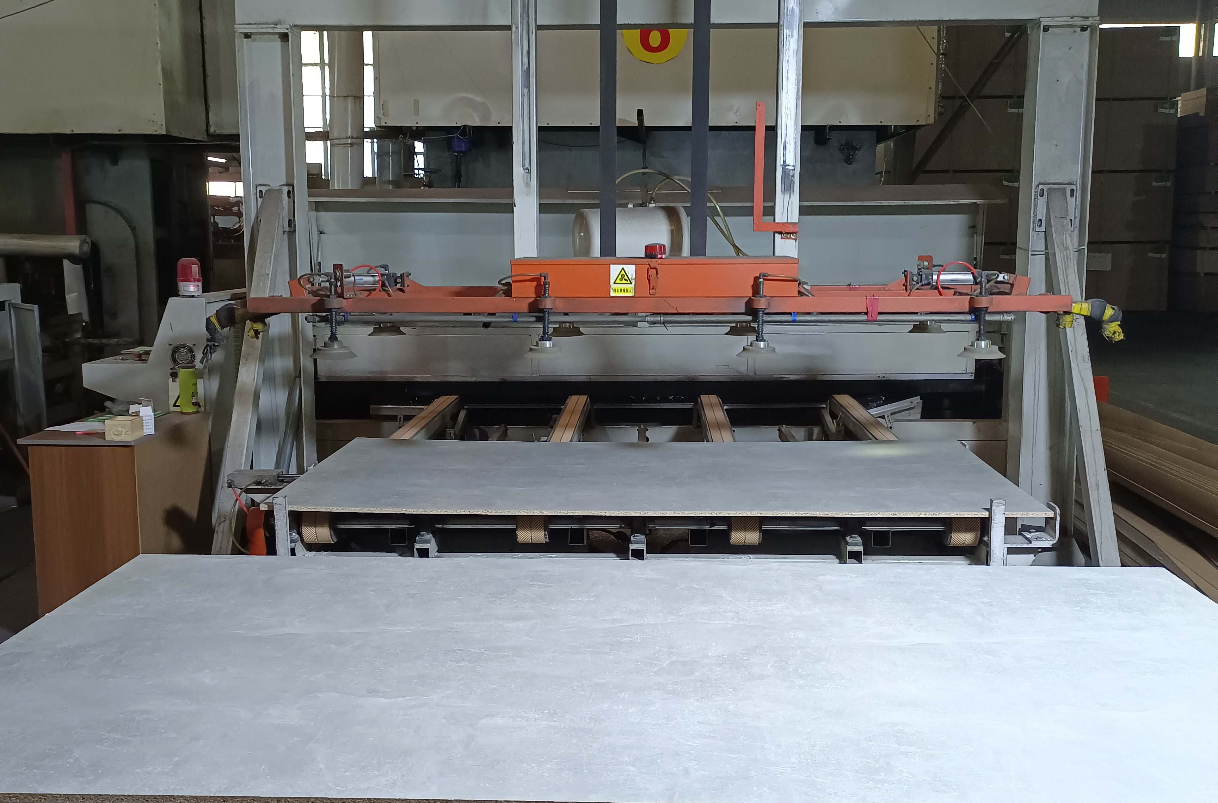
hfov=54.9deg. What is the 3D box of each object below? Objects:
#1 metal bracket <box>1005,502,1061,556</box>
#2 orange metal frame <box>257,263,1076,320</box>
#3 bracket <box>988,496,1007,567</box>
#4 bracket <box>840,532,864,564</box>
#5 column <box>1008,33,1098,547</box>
[{"bbox_3d":[1.300,0.388,3.634,0.152,0.145,0.120,0,9,3],"label":"metal bracket"},{"bbox_3d":[0.154,-0.393,3.963,2.535,0.145,0.720,0,9,3],"label":"orange metal frame"},{"bbox_3d":[1.179,0.413,3.578,0.050,0.233,0.050,0,9,3],"label":"bracket"},{"bbox_3d":[0.750,0.443,3.617,0.051,0.093,0.120,0,9,3],"label":"bracket"},{"bbox_3d":[1.989,-0.478,5.295,0.248,2.360,0.180,0,9,3],"label":"column"}]

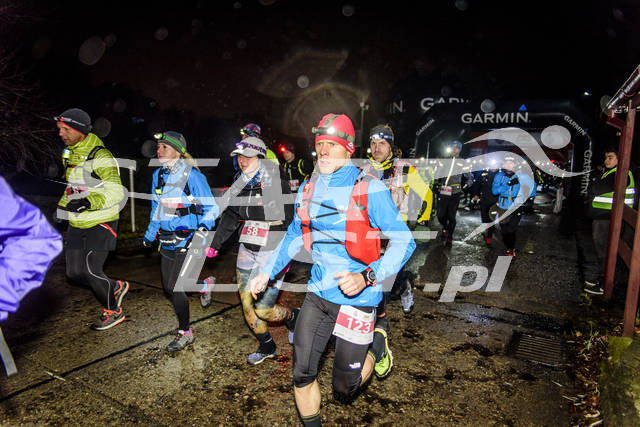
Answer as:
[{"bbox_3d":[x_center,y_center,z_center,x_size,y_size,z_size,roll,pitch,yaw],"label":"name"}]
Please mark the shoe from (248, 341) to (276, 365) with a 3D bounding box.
[{"bbox_3d":[-0.408,0.991,3.030,0.250,0.120,0.095,-9,11,-41],"label":"shoe"}]

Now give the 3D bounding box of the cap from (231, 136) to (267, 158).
[{"bbox_3d":[-0.478,-0.441,2.870,0.180,0.140,0.260,5,8,32],"label":"cap"}]

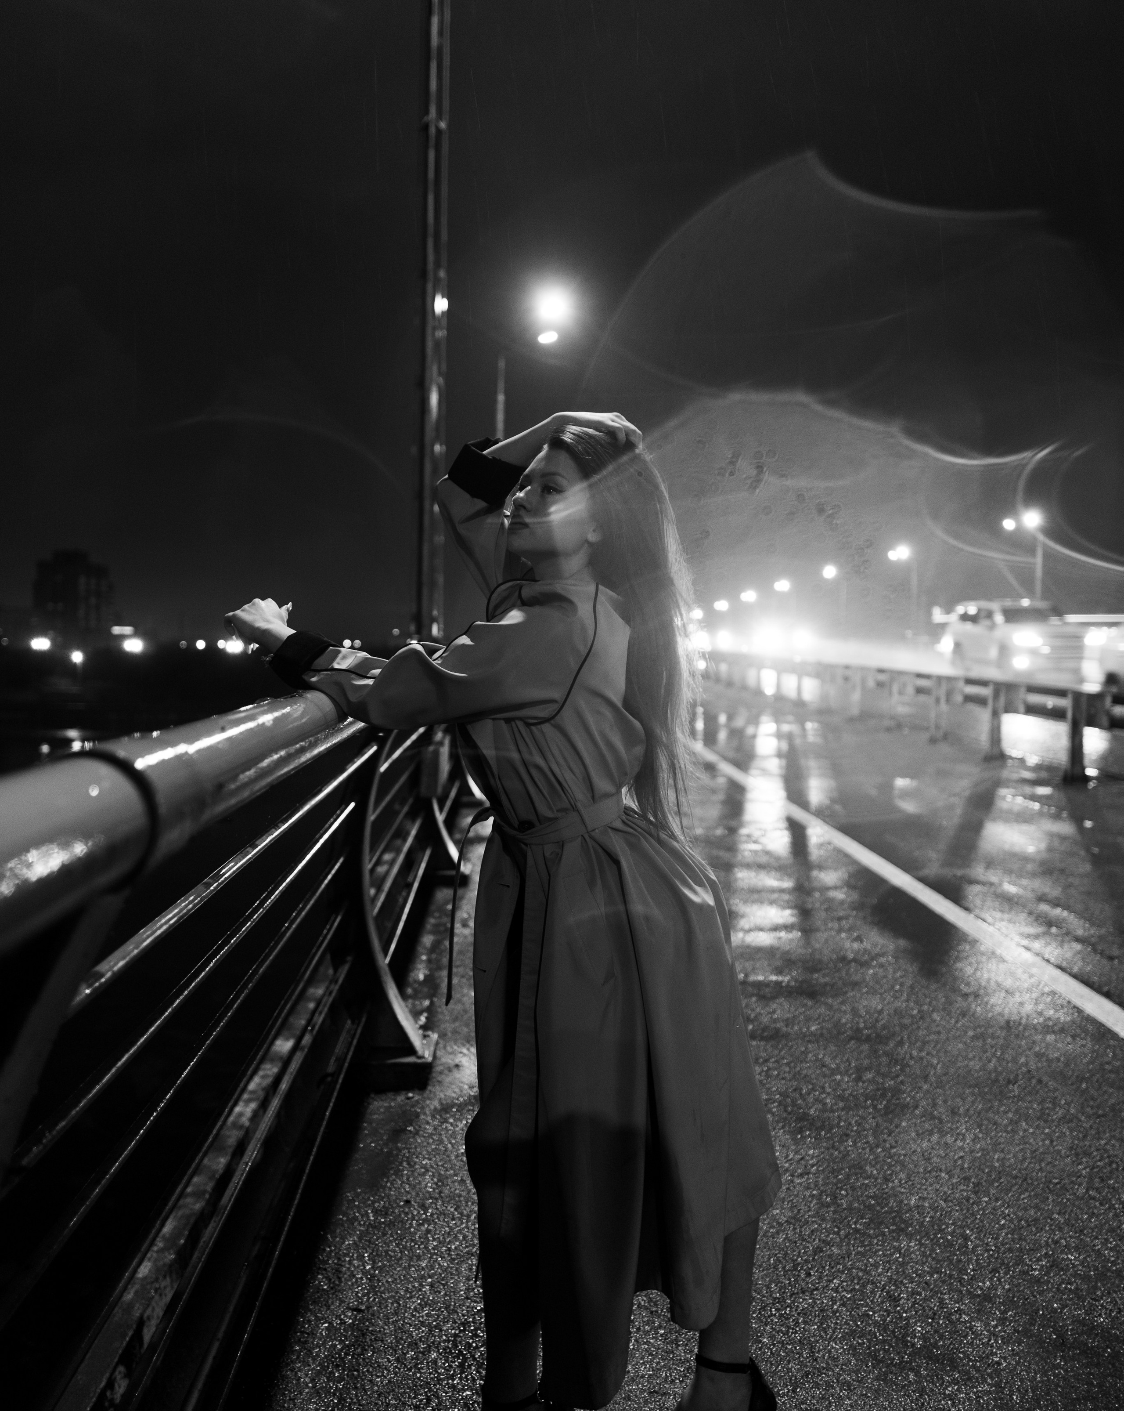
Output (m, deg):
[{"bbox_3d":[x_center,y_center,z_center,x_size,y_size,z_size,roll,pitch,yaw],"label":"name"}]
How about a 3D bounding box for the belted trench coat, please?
[{"bbox_3d":[-0.060,0.361,1.860,0.800,1.580,0.520,0,3,-16],"label":"belted trench coat"}]

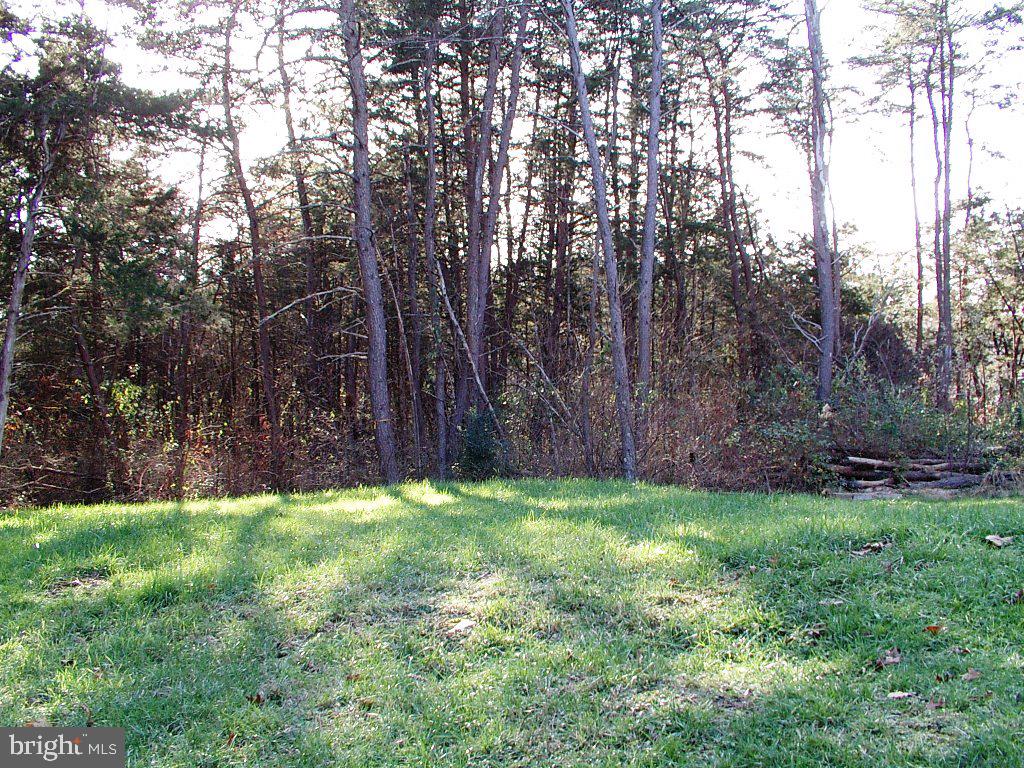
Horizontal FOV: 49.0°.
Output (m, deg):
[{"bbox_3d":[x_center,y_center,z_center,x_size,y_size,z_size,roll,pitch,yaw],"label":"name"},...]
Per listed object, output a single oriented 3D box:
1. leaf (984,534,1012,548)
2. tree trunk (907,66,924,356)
[{"bbox_3d":[3.982,1.289,9.200,0.225,0.060,0.180,0,0,0],"label":"leaf"},{"bbox_3d":[8.256,-3.427,23.000,0.180,6.551,0.140,-2,0,0],"label":"tree trunk"}]

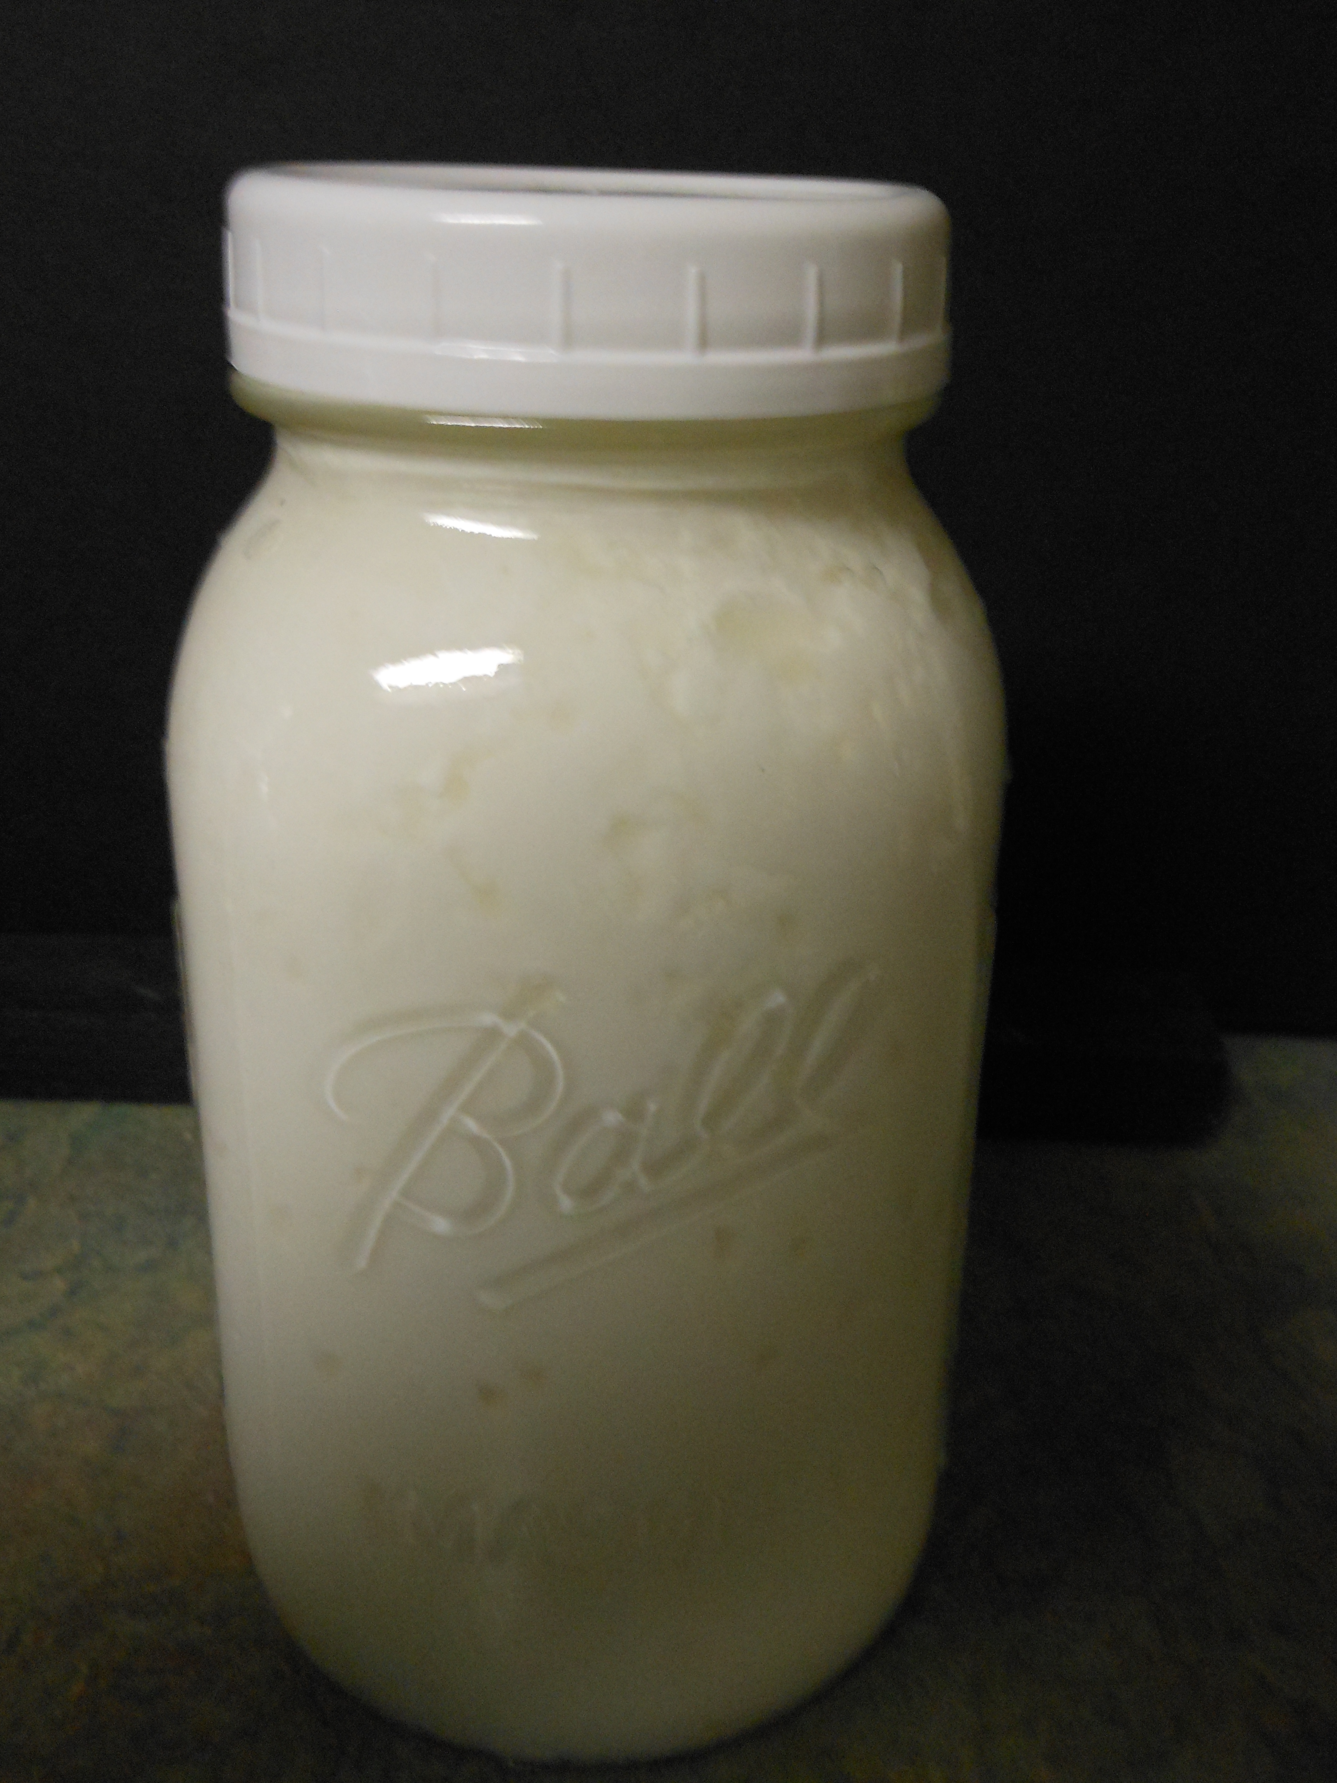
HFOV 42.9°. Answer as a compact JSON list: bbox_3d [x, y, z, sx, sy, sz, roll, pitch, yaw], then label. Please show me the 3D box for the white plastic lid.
[{"bbox_3d":[-0.010,-0.079,0.215,0.091,0.022,0.091,2,25,-1],"label":"white plastic lid"}]

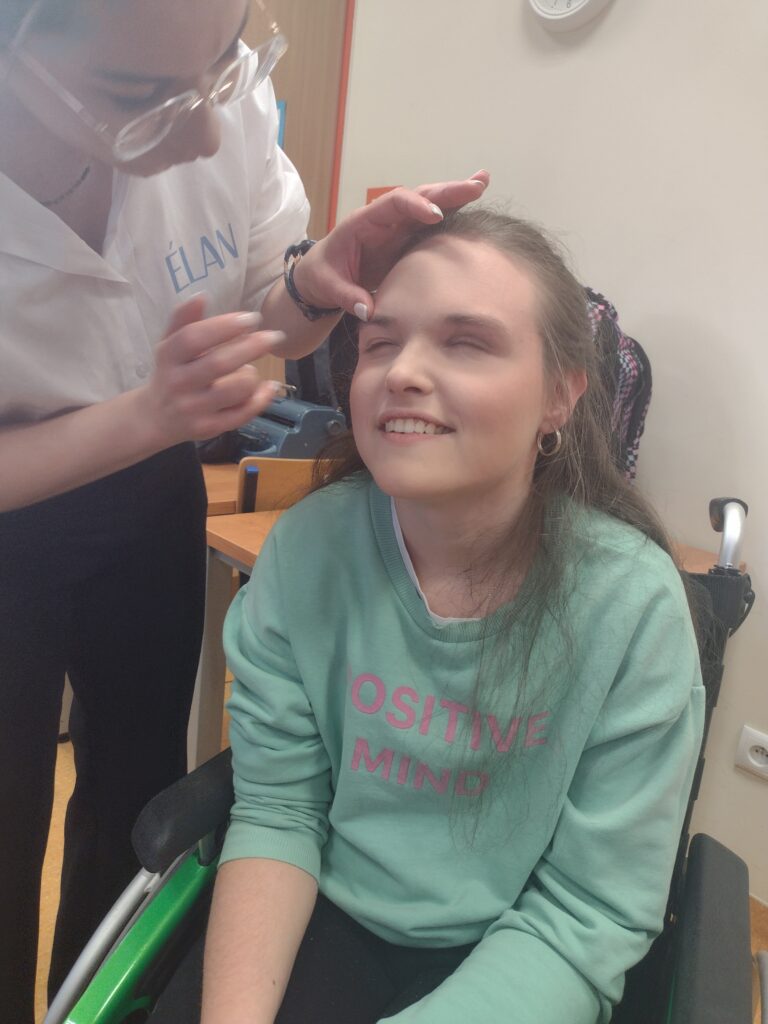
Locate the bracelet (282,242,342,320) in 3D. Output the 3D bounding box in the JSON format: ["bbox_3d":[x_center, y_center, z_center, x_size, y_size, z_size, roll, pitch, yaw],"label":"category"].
[{"bbox_3d":[-0.049,-0.170,0.590,0.056,0.062,0.018,-18,-6,-30],"label":"bracelet"}]

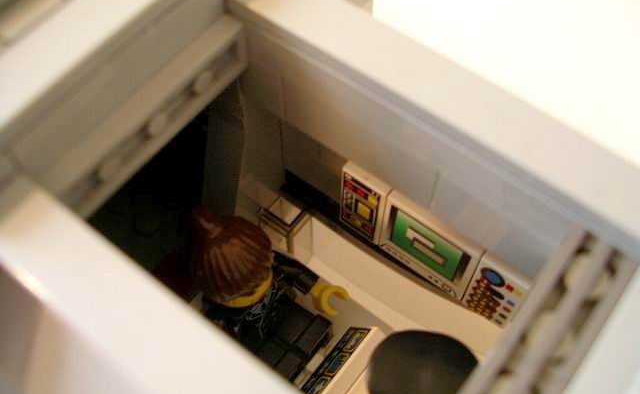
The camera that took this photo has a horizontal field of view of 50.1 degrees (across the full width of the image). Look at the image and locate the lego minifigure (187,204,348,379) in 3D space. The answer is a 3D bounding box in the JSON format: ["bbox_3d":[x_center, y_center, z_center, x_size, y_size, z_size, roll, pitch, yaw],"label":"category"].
[{"bbox_3d":[-0.012,0.017,0.114,0.024,0.032,0.024,35,66,17],"label":"lego minifigure"}]

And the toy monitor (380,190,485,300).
[{"bbox_3d":[0.017,0.007,0.106,0.016,0.016,0.003,35,66,17],"label":"toy monitor"}]

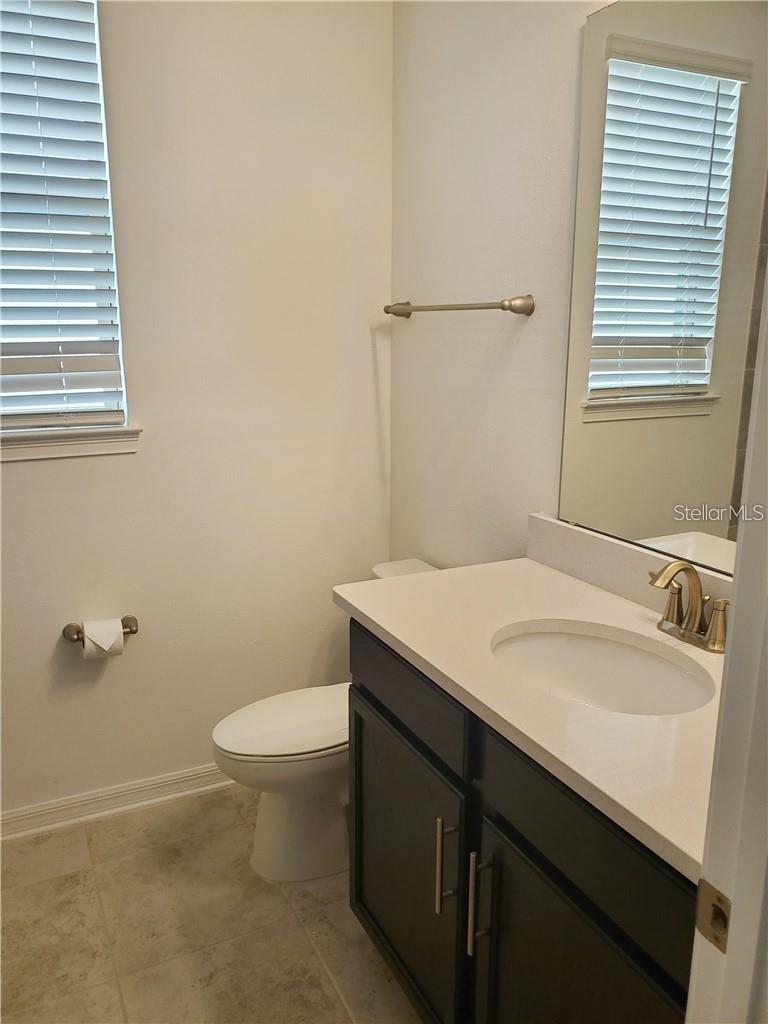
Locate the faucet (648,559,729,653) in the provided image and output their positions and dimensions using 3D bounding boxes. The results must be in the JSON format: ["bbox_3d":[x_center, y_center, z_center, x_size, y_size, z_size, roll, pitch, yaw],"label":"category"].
[{"bbox_3d":[0.539,0.166,1.405,0.149,0.159,0.213,-6,14,-26],"label":"faucet"}]

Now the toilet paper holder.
[{"bbox_3d":[-0.834,0.357,2.273,0.209,0.057,0.086,-6,14,-26],"label":"toilet paper holder"}]

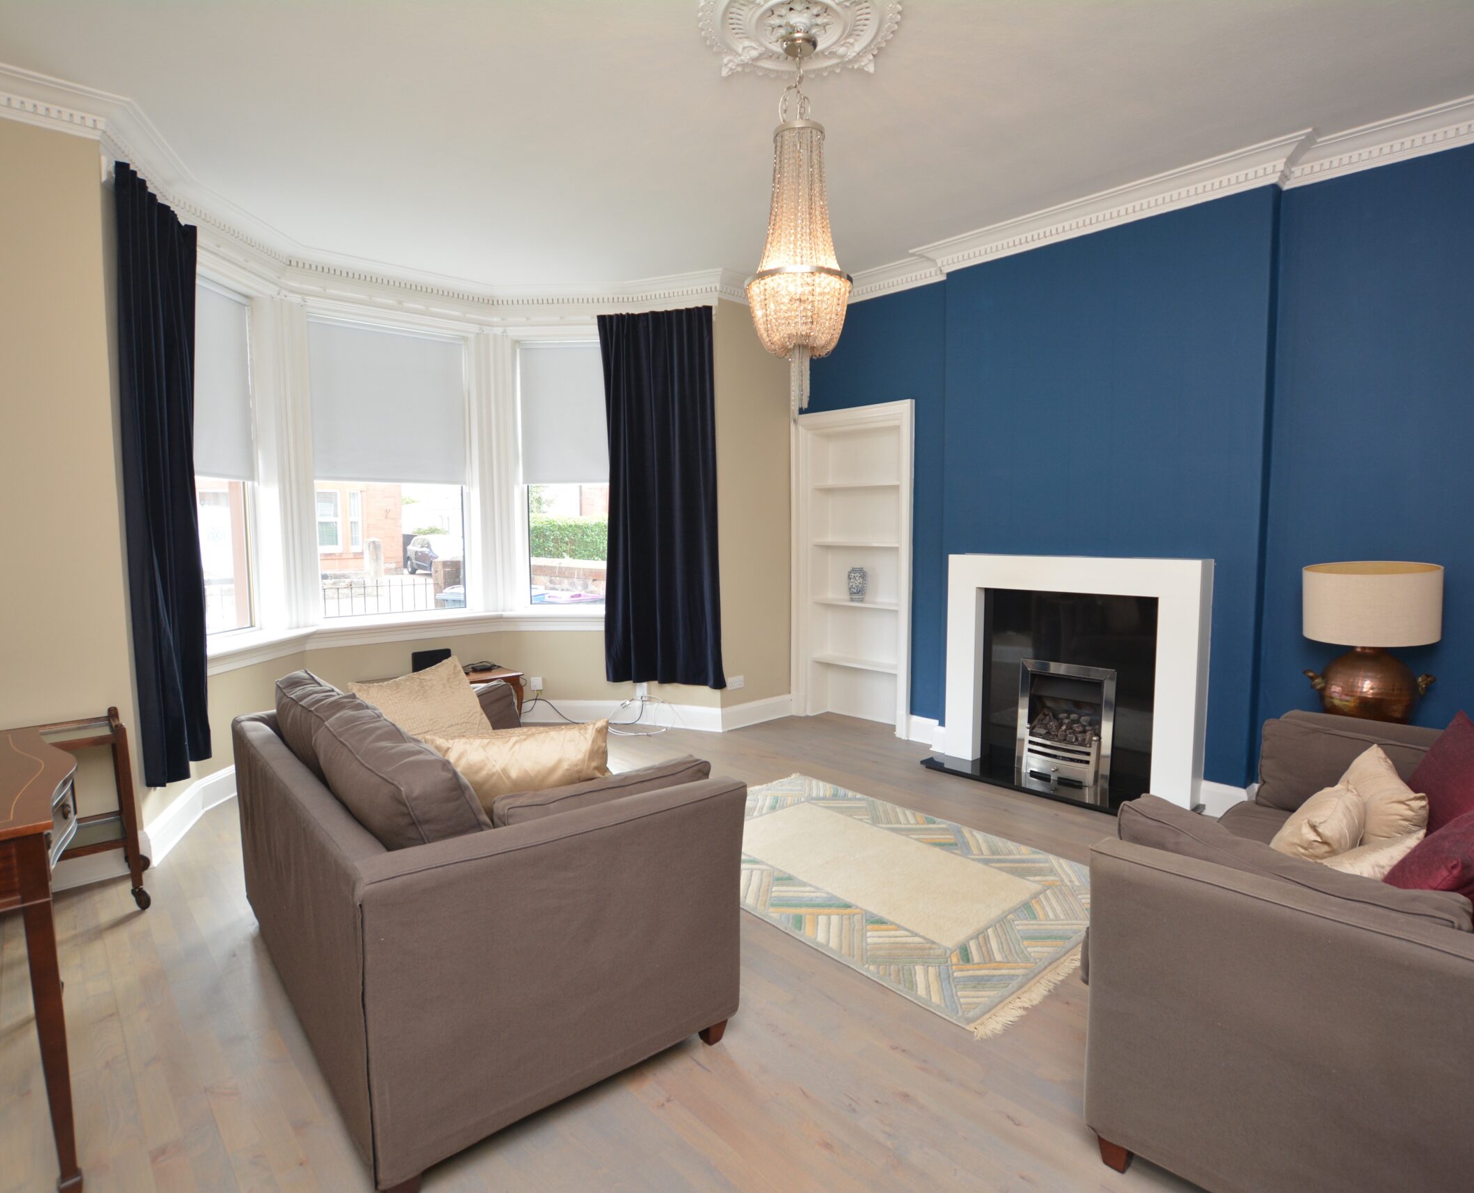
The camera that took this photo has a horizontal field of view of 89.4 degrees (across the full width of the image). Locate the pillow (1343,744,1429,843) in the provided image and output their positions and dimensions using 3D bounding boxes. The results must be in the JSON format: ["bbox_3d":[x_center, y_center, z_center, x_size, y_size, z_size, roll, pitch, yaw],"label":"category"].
[{"bbox_3d":[1.502,0.511,1.790,0.140,0.350,0.360,32,16,19],"label":"pillow"}]

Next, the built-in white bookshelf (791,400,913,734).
[{"bbox_3d":[0.829,-0.180,5.058,0.921,2.111,0.280,4,6,42],"label":"built-in white bookshelf"}]

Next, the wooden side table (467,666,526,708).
[{"bbox_3d":[-1.788,0.741,4.582,0.460,0.470,0.840,4,7,44],"label":"wooden side table"}]

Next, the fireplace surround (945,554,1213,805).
[{"bbox_3d":[1.732,0.380,3.948,1.265,1.176,0.170,4,7,44],"label":"fireplace surround"}]

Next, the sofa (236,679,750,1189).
[{"bbox_3d":[-0.844,0.742,2.255,0.900,0.850,1.590,-5,6,-40],"label":"sofa"}]

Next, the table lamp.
[{"bbox_3d":[2.346,0.185,2.750,0.390,0.610,0.390,-4,6,-42],"label":"table lamp"}]

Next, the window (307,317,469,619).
[{"bbox_3d":[-2.187,-0.786,4.773,0.932,1.819,0.120,-4,6,-38],"label":"window"}]

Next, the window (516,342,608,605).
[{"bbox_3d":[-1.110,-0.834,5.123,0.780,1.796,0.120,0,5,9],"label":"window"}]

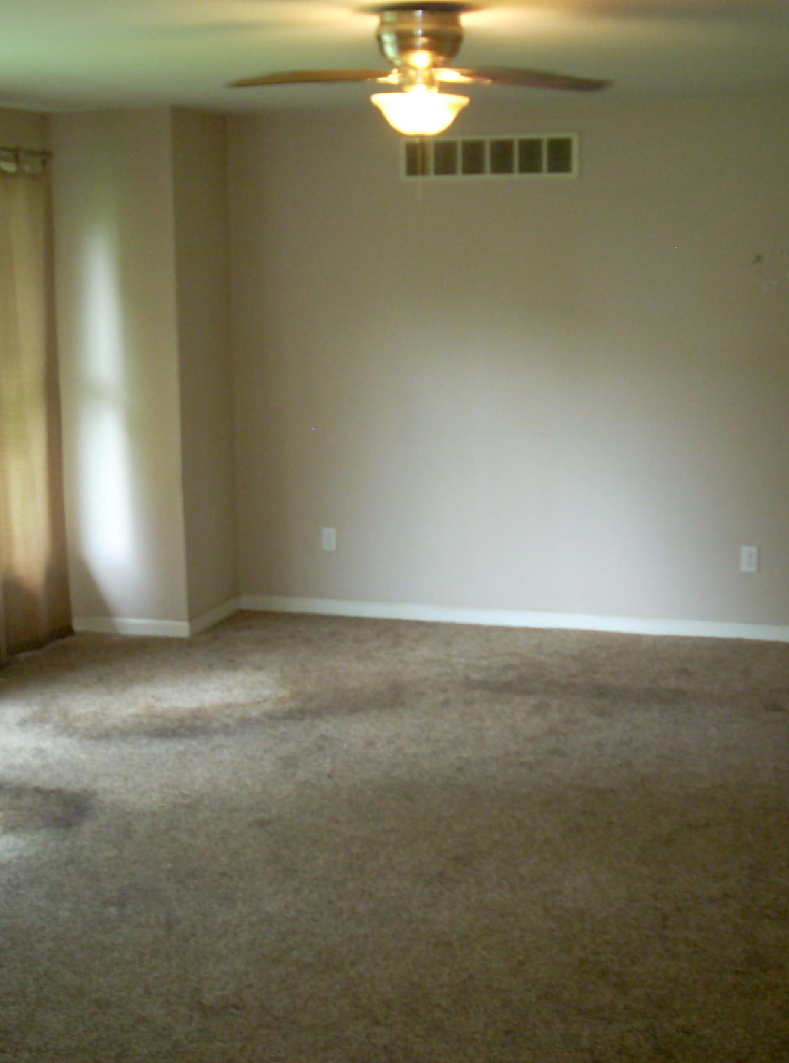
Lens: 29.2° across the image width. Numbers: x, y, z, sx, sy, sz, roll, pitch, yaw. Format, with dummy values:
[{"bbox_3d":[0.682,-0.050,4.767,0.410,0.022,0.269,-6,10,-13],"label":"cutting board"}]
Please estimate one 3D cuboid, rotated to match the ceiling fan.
[{"bbox_3d":[0.077,-1.312,4.340,1.090,0.370,1.090,-1,10,1],"label":"ceiling fan"}]

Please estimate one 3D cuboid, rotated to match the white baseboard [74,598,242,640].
[{"bbox_3d":[-1.164,0.405,7.499,0.640,0.072,0.610,2,10,17],"label":"white baseboard"}]

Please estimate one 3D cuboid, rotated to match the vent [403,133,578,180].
[{"bbox_3d":[0.438,-1.716,6.934,0.820,0.200,0.025,2,10,17],"label":"vent"}]

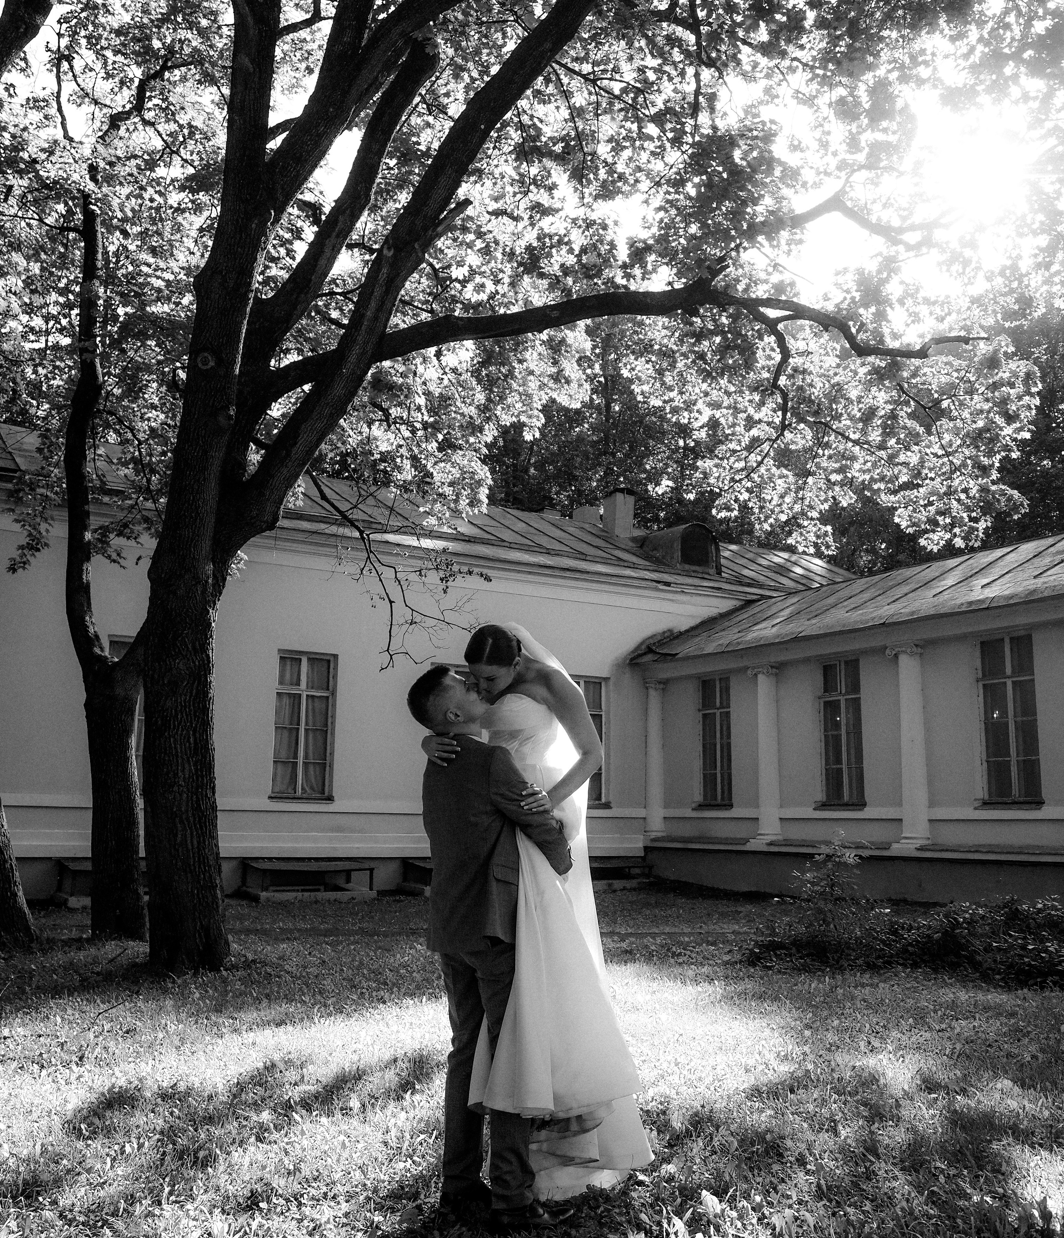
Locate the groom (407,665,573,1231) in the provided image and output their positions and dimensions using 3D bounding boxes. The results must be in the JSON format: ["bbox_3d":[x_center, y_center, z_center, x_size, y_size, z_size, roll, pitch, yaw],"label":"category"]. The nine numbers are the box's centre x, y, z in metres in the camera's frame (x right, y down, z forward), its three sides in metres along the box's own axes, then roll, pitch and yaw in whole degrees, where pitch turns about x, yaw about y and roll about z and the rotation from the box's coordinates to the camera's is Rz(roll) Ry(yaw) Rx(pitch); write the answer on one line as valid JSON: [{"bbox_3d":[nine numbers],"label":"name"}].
[{"bbox_3d":[-0.136,1.046,4.020,0.540,1.760,0.520,7,-11,-32],"label":"groom"}]

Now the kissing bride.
[{"bbox_3d":[0.032,0.986,4.230,0.780,1.900,0.600,6,-11,-29],"label":"kissing bride"}]

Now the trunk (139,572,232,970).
[{"bbox_3d":[-3.038,1.371,10.750,0.700,3.380,0.680,-3,-9,0],"label":"trunk"}]

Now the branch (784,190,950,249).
[{"bbox_3d":[3.126,-3.737,11.500,1.550,0.580,0.500,1,-10,0],"label":"branch"}]

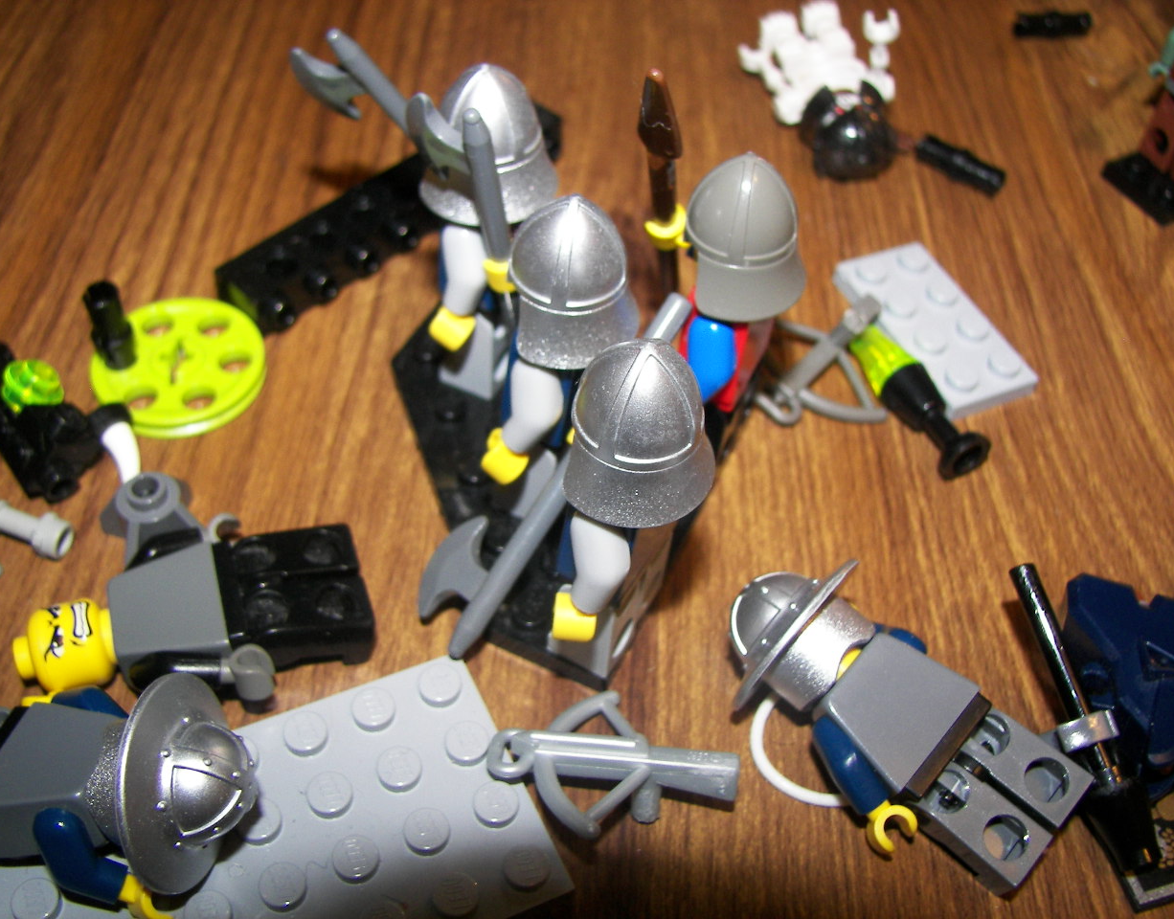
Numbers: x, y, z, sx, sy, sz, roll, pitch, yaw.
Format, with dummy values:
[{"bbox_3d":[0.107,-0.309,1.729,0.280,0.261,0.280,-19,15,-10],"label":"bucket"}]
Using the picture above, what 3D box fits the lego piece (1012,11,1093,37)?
[{"bbox_3d":[0.091,-0.085,0.248,0.017,0.006,0.006,-10,53,-14],"label":"lego piece"}]

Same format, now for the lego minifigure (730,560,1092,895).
[{"bbox_3d":[0.035,0.030,0.149,0.043,0.021,0.025,39,66,12],"label":"lego minifigure"}]

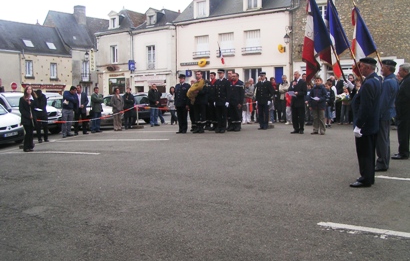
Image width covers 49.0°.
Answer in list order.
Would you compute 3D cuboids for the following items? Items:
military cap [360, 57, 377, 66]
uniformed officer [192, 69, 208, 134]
[{"bbox_3d":[2.202,-0.924,6.047,0.250,0.110,0.210,2,5,22],"label":"military cap"},{"bbox_3d":[-0.120,-0.803,12.850,0.530,1.770,0.420,1,5,16],"label":"uniformed officer"}]

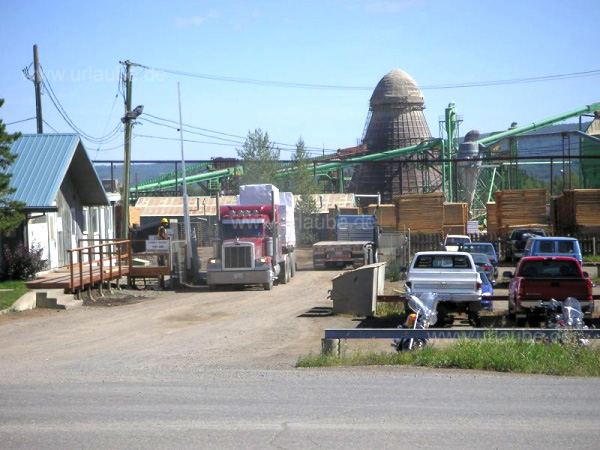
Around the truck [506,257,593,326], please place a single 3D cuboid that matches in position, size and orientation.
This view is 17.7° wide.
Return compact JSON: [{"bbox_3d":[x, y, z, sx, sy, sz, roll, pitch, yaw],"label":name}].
[{"bbox_3d":[6.920,1.825,53.500,2.000,1.870,5.600,0,1,3],"label":"truck"}]

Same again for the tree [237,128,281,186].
[{"bbox_3d":[-3.130,-2.850,145.000,3.400,8.850,3.400,0,1,0],"label":"tree"}]

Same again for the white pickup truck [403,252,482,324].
[{"bbox_3d":[4.088,1.770,54.900,2.000,2.000,5.300,0,1,3],"label":"white pickup truck"}]

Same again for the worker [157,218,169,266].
[{"bbox_3d":[-5.380,0.690,75.500,0.480,1.870,0.550,0,1,-3],"label":"worker"}]

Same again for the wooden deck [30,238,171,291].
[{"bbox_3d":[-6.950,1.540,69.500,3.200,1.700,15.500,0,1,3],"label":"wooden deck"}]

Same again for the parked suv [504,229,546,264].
[{"bbox_3d":[12.400,1.160,105.700,1.950,1.870,4.900,0,1,3],"label":"parked suv"}]

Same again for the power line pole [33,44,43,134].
[{"bbox_3d":[-10.782,-2.555,80.000,0.320,9.860,0.320,-2,0,0],"label":"power line pole"}]

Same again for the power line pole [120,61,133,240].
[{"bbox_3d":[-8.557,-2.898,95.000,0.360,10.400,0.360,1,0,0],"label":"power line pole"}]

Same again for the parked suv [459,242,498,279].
[{"bbox_3d":[7.980,1.530,86.500,1.780,1.660,4.400,0,1,4],"label":"parked suv"}]

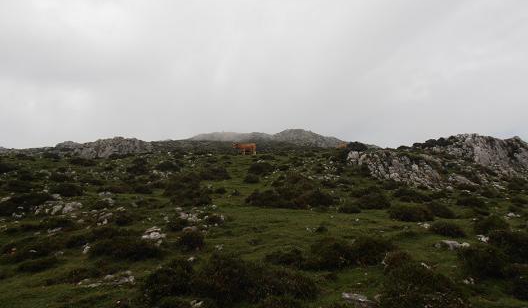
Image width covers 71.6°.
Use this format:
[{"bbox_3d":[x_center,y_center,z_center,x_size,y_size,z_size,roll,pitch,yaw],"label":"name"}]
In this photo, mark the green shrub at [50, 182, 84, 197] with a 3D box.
[{"bbox_3d":[-6.588,1.176,12.274,1.140,0.441,0.969,0,-4,0],"label":"green shrub"}]

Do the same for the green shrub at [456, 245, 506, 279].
[{"bbox_3d":[2.718,1.343,4.591,0.517,0.391,0.439,0,-4,0],"label":"green shrub"}]

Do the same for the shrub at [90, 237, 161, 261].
[{"bbox_3d":[-2.017,1.348,5.355,0.989,0.273,0.643,0,-4,0],"label":"shrub"}]

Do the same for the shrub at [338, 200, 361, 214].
[{"bbox_3d":[1.950,1.212,8.360,0.492,0.299,0.394,0,-4,0],"label":"shrub"}]

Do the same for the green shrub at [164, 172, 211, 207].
[{"bbox_3d":[-2.263,1.023,10.829,1.361,0.952,1.497,0,-4,0],"label":"green shrub"}]

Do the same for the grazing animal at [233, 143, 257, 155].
[{"bbox_3d":[-2.019,-0.515,38.500,2.450,1.420,0.700,0,-4,0],"label":"grazing animal"}]

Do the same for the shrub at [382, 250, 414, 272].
[{"bbox_3d":[1.735,1.370,4.734,0.394,0.240,0.315,0,-4,0],"label":"shrub"}]

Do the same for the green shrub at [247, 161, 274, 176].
[{"bbox_3d":[-0.159,0.665,16.749,1.277,0.727,1.085,0,-4,0],"label":"green shrub"}]

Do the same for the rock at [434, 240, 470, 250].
[{"bbox_3d":[2.912,1.402,5.663,0.526,0.113,0.342,0,-4,0],"label":"rock"}]

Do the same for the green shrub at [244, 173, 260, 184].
[{"bbox_3d":[-0.433,0.925,13.823,0.602,0.452,0.512,0,-4,0],"label":"green shrub"}]

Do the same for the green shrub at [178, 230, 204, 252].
[{"bbox_3d":[-1.235,1.478,6.237,0.443,0.349,0.376,0,-4,0],"label":"green shrub"}]

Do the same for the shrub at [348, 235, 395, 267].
[{"bbox_3d":[1.673,1.494,5.696,0.716,0.420,0.608,0,-4,0],"label":"shrub"}]

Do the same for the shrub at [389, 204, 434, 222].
[{"bbox_3d":[3.483,1.383,8.645,1.086,0.382,0.923,0,-4,0],"label":"shrub"}]

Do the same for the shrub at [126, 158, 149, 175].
[{"bbox_3d":[-6.667,0.656,19.321,1.111,0.838,0.889,0,-4,0],"label":"shrub"}]

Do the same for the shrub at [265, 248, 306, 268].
[{"bbox_3d":[0.328,1.572,5.582,0.640,0.262,0.544,0,-4,0],"label":"shrub"}]

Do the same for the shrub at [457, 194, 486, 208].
[{"bbox_3d":[5.181,1.177,9.154,0.677,0.327,0.542,0,-4,0],"label":"shrub"}]

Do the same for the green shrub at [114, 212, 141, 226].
[{"bbox_3d":[-3.005,1.430,8.059,0.572,0.284,0.486,0,-4,0],"label":"green shrub"}]

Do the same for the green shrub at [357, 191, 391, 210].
[{"bbox_3d":[2.671,1.123,8.951,0.804,0.459,0.643,0,-4,0],"label":"green shrub"}]

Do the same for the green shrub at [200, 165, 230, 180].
[{"bbox_3d":[-2.001,0.766,15.148,1.214,0.658,1.032,0,-4,0],"label":"green shrub"}]

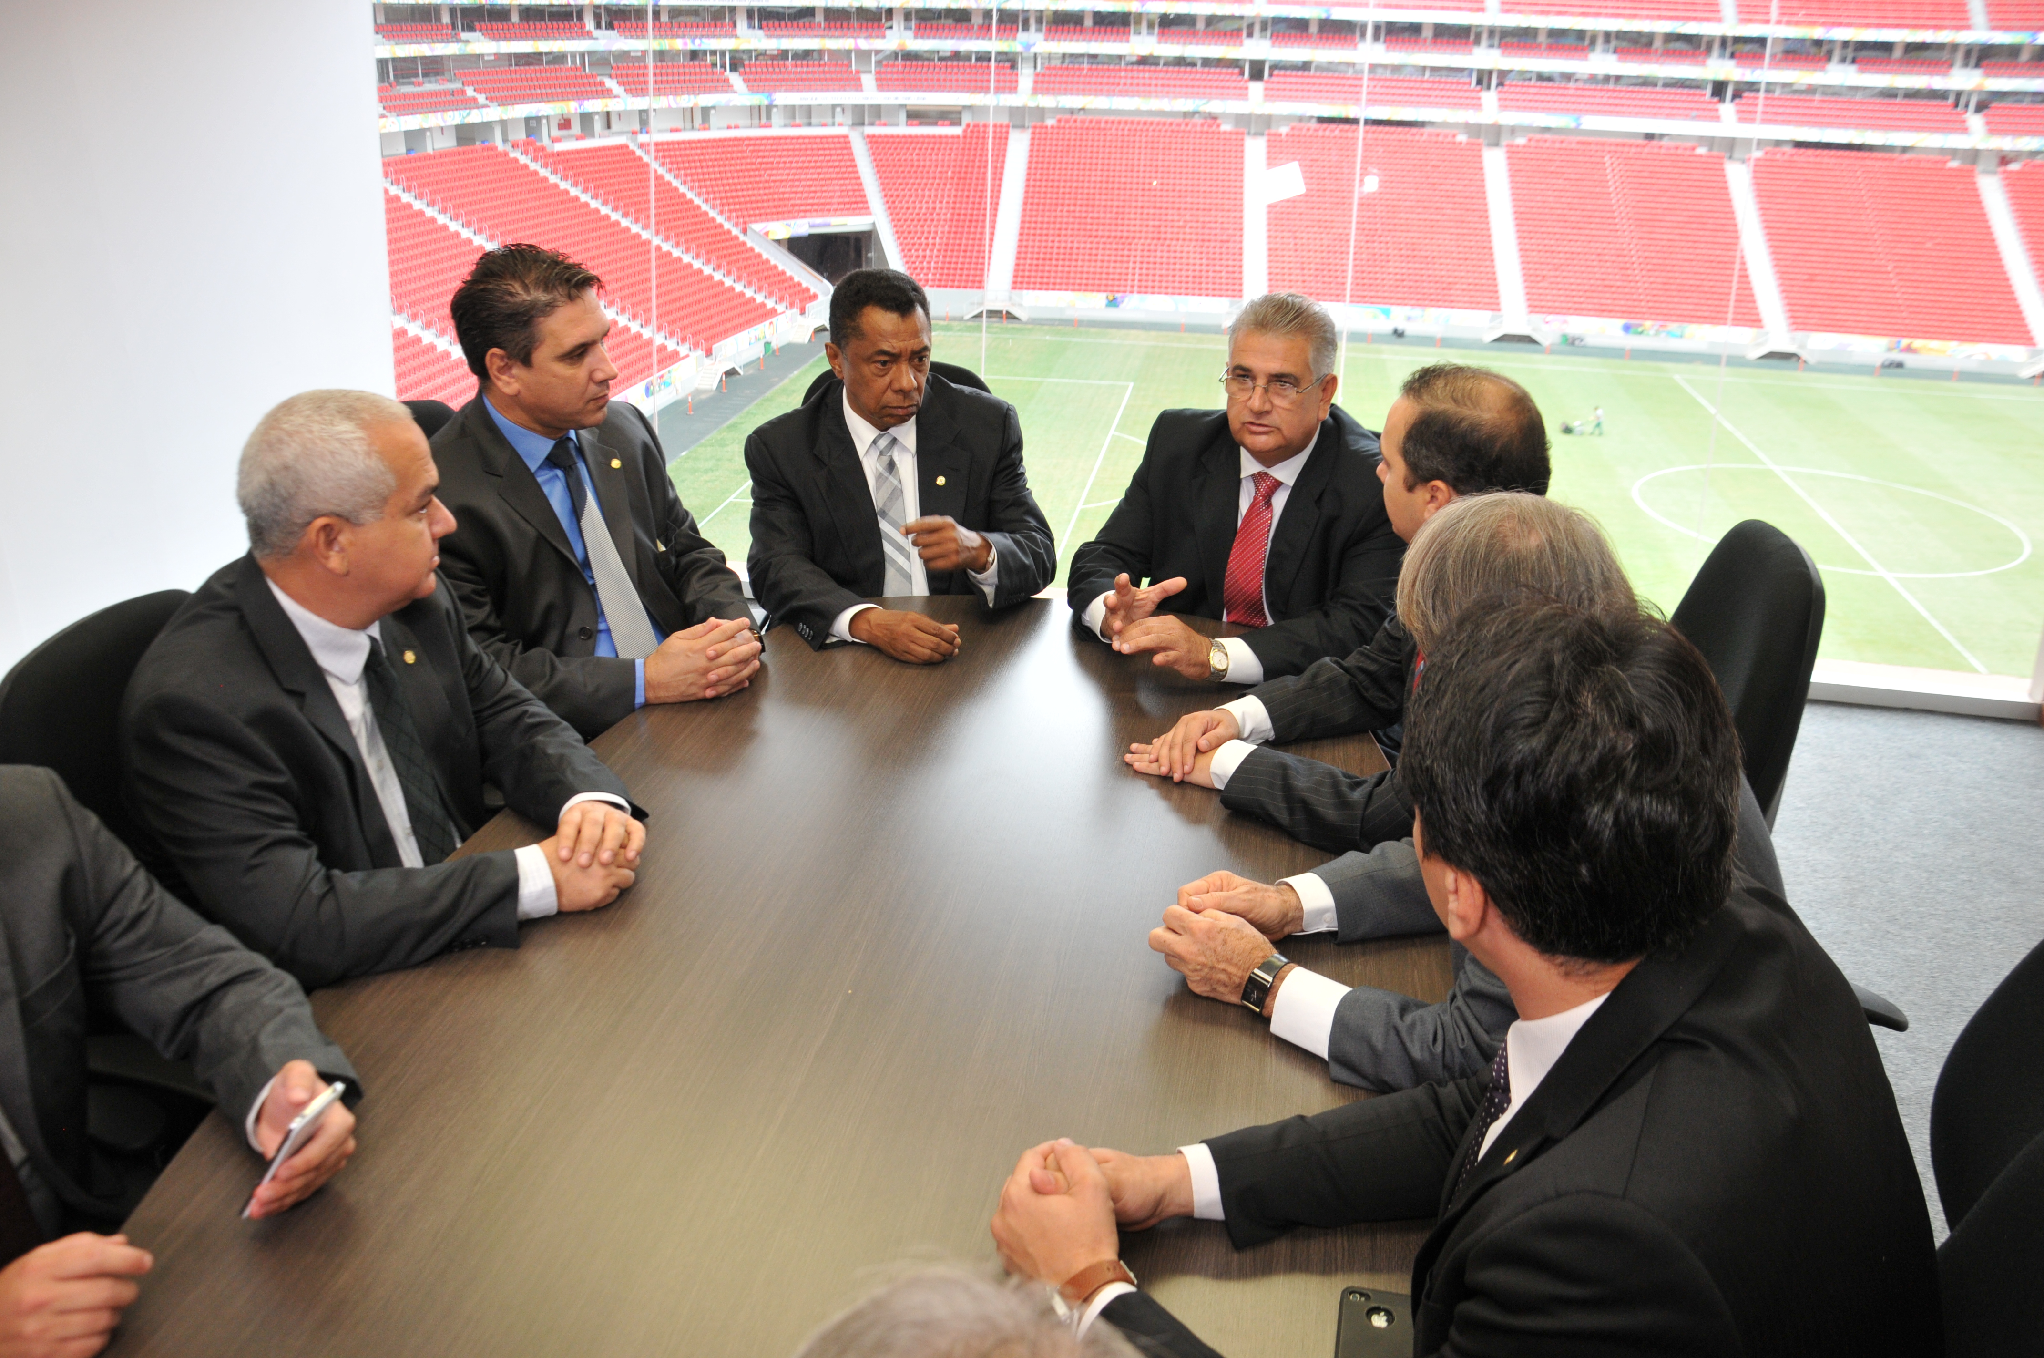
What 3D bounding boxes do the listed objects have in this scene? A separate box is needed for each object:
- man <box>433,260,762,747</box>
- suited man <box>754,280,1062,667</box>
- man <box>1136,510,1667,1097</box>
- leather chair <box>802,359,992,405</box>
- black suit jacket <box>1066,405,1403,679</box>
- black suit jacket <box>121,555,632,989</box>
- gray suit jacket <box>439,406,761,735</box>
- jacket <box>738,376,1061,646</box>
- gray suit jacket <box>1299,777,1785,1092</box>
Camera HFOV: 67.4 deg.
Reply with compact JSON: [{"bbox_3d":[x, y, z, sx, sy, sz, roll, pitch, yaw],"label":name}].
[{"bbox_3d":[-0.632,0.051,2.251,0.760,1.320,0.550,18,28,33],"label":"man"},{"bbox_3d":[-0.189,-0.034,2.558,0.550,1.255,0.740,-1,23,-5],"label":"suited man"},{"bbox_3d":[0.409,0.418,1.548,0.720,1.255,0.550,3,23,3],"label":"man"},{"bbox_3d":[-0.211,0.021,2.669,0.600,1.065,0.620,-1,23,-5],"label":"leather chair"},{"bbox_3d":[0.354,-0.132,2.510,0.550,0.610,0.540,6,24,11],"label":"black suit jacket"},{"bbox_3d":[-0.705,0.181,1.720,0.530,0.610,0.540,15,27,29],"label":"black suit jacket"},{"bbox_3d":[-0.649,-0.063,2.224,0.540,0.640,0.520,18,28,33],"label":"gray suit jacket"},{"bbox_3d":[-0.186,-0.166,2.555,0.540,0.610,0.540,-1,23,-5],"label":"jacket"},{"bbox_3d":[0.467,0.312,1.502,0.520,0.600,0.530,3,23,3],"label":"gray suit jacket"}]

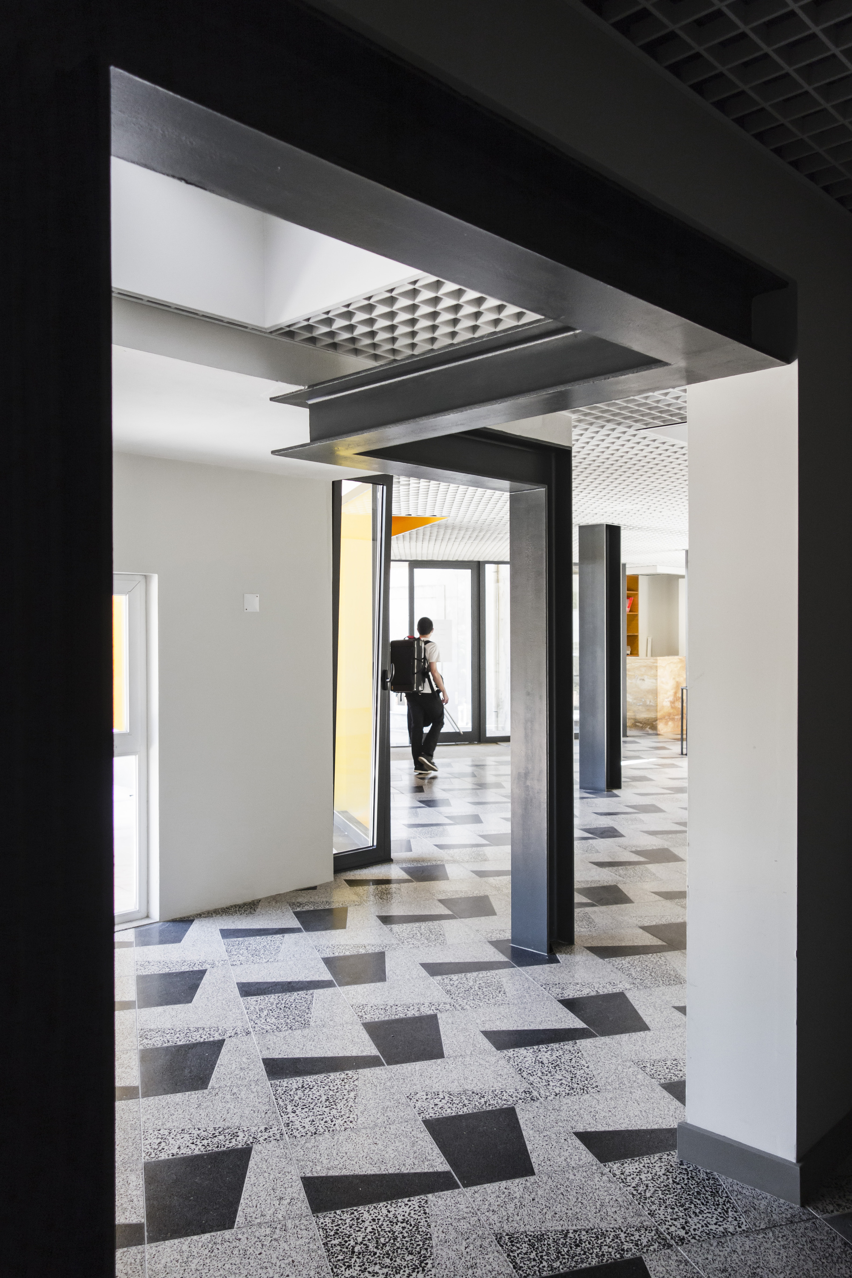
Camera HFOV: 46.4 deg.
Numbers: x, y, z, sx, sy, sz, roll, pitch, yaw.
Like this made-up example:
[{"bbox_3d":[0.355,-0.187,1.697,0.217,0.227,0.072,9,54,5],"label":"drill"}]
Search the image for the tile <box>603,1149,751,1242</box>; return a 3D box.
[{"bbox_3d":[0.689,1.470,2.623,0.294,0.014,0.392,0,0,-17],"label":"tile"}]

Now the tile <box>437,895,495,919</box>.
[{"bbox_3d":[0.262,1.447,5.347,0.299,0.020,0.382,0,0,-17],"label":"tile"}]

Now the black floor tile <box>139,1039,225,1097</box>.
[{"bbox_3d":[-0.811,1.457,3.369,0.299,0.020,0.382,0,0,-17],"label":"black floor tile"}]

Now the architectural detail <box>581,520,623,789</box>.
[{"bbox_3d":[1.651,0.182,9.412,0.293,2.481,0.263,0,0,43],"label":"architectural detail"}]

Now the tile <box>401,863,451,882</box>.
[{"bbox_3d":[0.033,1.452,6.137,0.301,0.014,0.386,0,0,-17],"label":"tile"}]

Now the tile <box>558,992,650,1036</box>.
[{"bbox_3d":[0.723,1.451,3.838,0.299,0.020,0.382,0,0,-17],"label":"tile"}]

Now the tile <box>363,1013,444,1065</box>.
[{"bbox_3d":[-0.044,1.454,3.603,0.299,0.020,0.382,0,0,-17],"label":"tile"}]

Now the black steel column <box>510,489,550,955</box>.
[{"bbox_3d":[0.550,0.382,4.712,0.208,2.140,0.212,0,0,43],"label":"black steel column"}]

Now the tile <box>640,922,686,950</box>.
[{"bbox_3d":[1.269,1.456,4.859,0.301,0.014,0.386,0,0,-17],"label":"tile"}]

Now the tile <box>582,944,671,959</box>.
[{"bbox_3d":[0.954,1.447,4.617,0.390,0.020,0.176,0,0,-17],"label":"tile"}]

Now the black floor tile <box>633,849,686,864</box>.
[{"bbox_3d":[1.567,1.439,6.570,0.299,0.020,0.382,0,0,-17],"label":"black floor tile"}]

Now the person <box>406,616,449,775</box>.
[{"bbox_3d":[0.008,0.594,10.643,0.500,1.655,0.450,0,0,40],"label":"person"}]

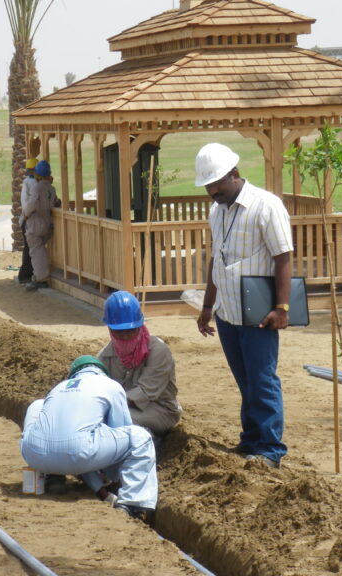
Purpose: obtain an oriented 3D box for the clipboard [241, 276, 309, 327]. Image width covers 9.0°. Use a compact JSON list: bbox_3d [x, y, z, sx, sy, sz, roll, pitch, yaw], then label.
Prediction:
[{"bbox_3d":[0.533,0.069,11.150,0.335,0.250,0.030,-2,5,-7],"label":"clipboard"}]

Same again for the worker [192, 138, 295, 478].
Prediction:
[{"bbox_3d":[0.386,0.085,11.250,0.400,1.660,0.520,-6,6,-43],"label":"worker"}]

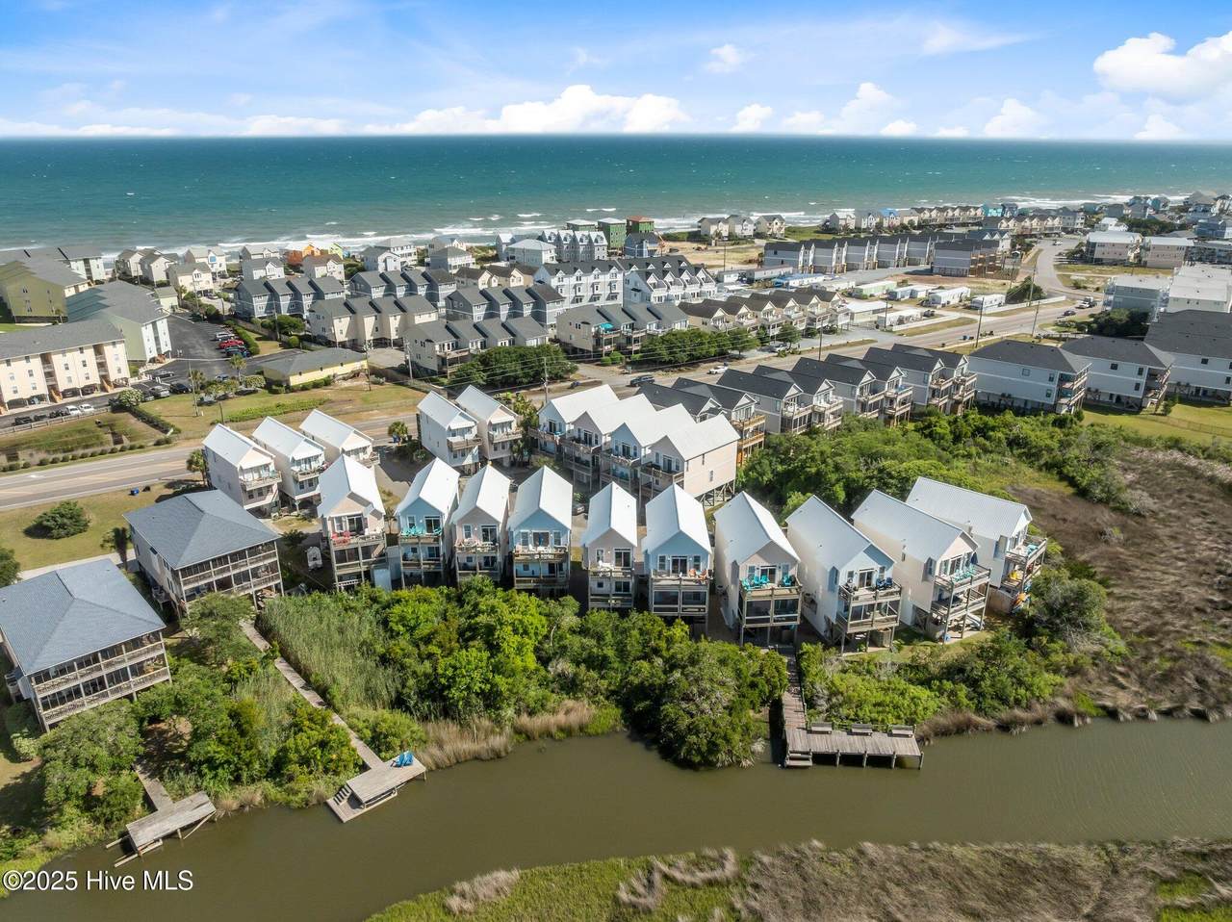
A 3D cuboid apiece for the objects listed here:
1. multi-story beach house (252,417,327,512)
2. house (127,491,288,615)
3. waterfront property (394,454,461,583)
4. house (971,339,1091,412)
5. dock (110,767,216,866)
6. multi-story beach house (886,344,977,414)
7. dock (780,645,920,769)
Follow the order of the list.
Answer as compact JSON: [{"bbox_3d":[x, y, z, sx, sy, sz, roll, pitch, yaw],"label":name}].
[{"bbox_3d":[-44.688,0.426,118.213,4.986,10.331,13.562,-18,28,-40],"label":"multi-story beach house"},{"bbox_3d":[-46.160,9.910,95.700,10.700,10.700,17.700,-19,28,-40],"label":"house"},{"bbox_3d":[-21.660,7.198,100.142,5.341,10.784,13.933,-1,21,-2],"label":"waterfront property"},{"bbox_3d":[79.300,-16.650,164.400,19.300,12.000,10.400,18,27,38],"label":"house"},{"bbox_3d":[-36.168,26.881,66.166,7.000,1.200,9.400,-19,28,-40],"label":"dock"},{"bbox_3d":[59.507,-15.815,161.595,15.298,10.465,6.700,18,27,38],"label":"multi-story beach house"},{"bbox_3d":[20.841,22.666,80.020,11.500,2.500,15.900,1,21,3],"label":"dock"}]

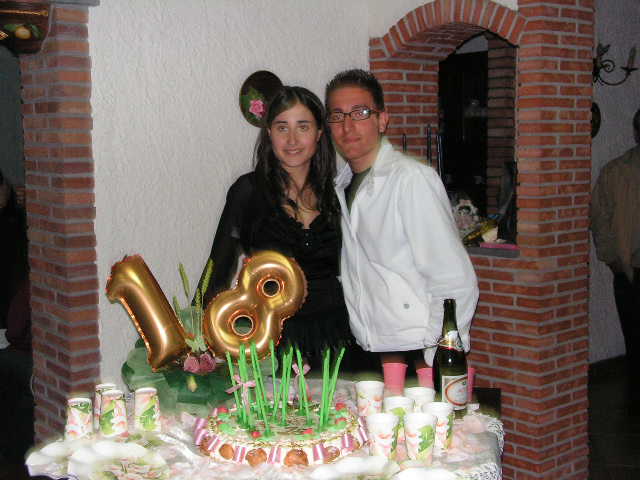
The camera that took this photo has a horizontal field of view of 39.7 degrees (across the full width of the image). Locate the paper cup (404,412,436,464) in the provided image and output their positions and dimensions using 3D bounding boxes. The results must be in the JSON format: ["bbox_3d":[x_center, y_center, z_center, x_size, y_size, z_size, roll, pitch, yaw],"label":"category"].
[{"bbox_3d":[0.224,0.442,1.976,0.071,0.098,0.071,-1,7,0],"label":"paper cup"}]

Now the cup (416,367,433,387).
[{"bbox_3d":[0.296,0.396,2.404,0.069,0.082,0.069,-1,7,0],"label":"cup"}]

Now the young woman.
[{"bbox_3d":[-0.114,0.362,2.743,0.520,1.640,0.360,-2,7,-8],"label":"young woman"}]

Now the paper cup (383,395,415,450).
[{"bbox_3d":[0.186,0.429,2.083,0.071,0.098,0.071,-1,7,0],"label":"paper cup"}]

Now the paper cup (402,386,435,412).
[{"bbox_3d":[0.246,0.418,2.170,0.071,0.098,0.071,-1,7,0],"label":"paper cup"}]

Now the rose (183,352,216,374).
[{"bbox_3d":[-0.320,0.328,2.360,0.092,0.058,0.065,-1,7,0],"label":"rose"}]

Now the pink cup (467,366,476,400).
[{"bbox_3d":[0.390,0.394,2.408,0.069,0.082,0.069,-1,7,0],"label":"pink cup"}]

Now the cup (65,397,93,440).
[{"bbox_3d":[-0.588,0.435,2.158,0.071,0.098,0.071,-1,7,0],"label":"cup"}]

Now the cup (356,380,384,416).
[{"bbox_3d":[0.127,0.412,2.233,0.071,0.098,0.071,-1,7,0],"label":"cup"}]

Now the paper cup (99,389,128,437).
[{"bbox_3d":[-0.513,0.429,2.200,0.071,0.098,0.071,-1,7,0],"label":"paper cup"}]

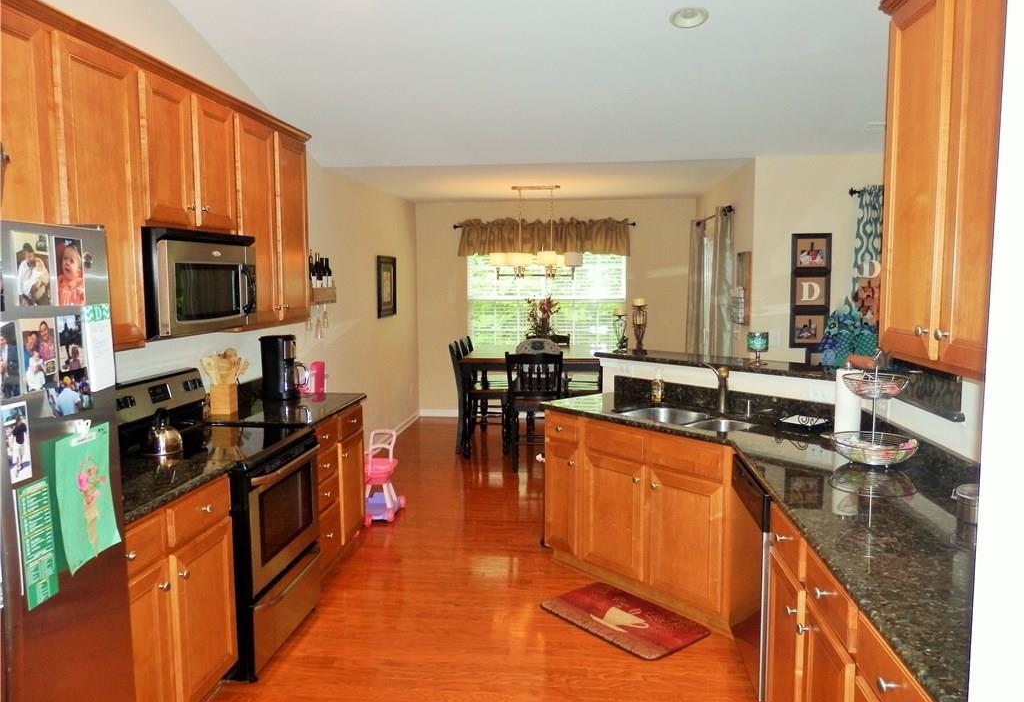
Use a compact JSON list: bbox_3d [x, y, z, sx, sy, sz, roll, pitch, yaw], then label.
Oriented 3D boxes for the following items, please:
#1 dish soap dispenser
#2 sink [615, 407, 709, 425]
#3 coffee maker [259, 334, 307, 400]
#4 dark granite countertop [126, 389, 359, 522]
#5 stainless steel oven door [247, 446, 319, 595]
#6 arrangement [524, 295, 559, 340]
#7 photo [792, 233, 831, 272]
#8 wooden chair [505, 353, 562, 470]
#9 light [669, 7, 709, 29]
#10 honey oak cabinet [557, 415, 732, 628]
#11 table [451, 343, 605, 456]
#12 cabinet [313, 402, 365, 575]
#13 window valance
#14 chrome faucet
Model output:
[{"bbox_3d":[0.815,0.205,4.138,0.075,0.180,0.055,4,7,36],"label":"dish soap dispenser"},{"bbox_3d":[0.832,0.441,3.846,0.370,0.190,0.400,-5,7,-38],"label":"sink"},{"bbox_3d":[-1.375,0.103,4.454,0.235,0.365,0.185,1,6,18],"label":"coffee maker"},{"bbox_3d":[-1.352,0.418,3.310,0.650,0.036,2.560,0,6,6],"label":"dark granite countertop"},{"bbox_3d":[-1.032,0.728,3.348,0.080,0.480,0.740,0,6,6],"label":"stainless steel oven door"},{"bbox_3d":[0.289,-0.269,7.071,0.350,0.510,0.320,0,6,6],"label":"arrangement"},{"bbox_3d":[2.067,-0.682,5.099,0.255,0.260,0.025,0,6,6],"label":"photo"},{"bbox_3d":[0.210,0.487,6.379,0.470,1.005,0.530,0,6,6],"label":"wooden chair"},{"bbox_3d":[0.870,-1.646,3.654,0.195,0.030,0.195,0,-10,6],"label":"light"},{"bbox_3d":[0.899,0.811,3.811,0.580,0.876,0.950,-5,8,-39],"label":"honey oak cabinet"},{"bbox_3d":[0.259,0.455,7.148,1.320,0.910,1.380,0,6,6],"label":"table"},{"bbox_3d":[-1.269,0.787,4.188,0.620,0.880,0.890,0,6,6],"label":"cabinet"},{"bbox_3d":[0.343,-1.264,8.215,1.900,0.420,0.120,0,6,6],"label":"window valance"},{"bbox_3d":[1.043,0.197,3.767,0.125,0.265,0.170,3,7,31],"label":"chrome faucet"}]

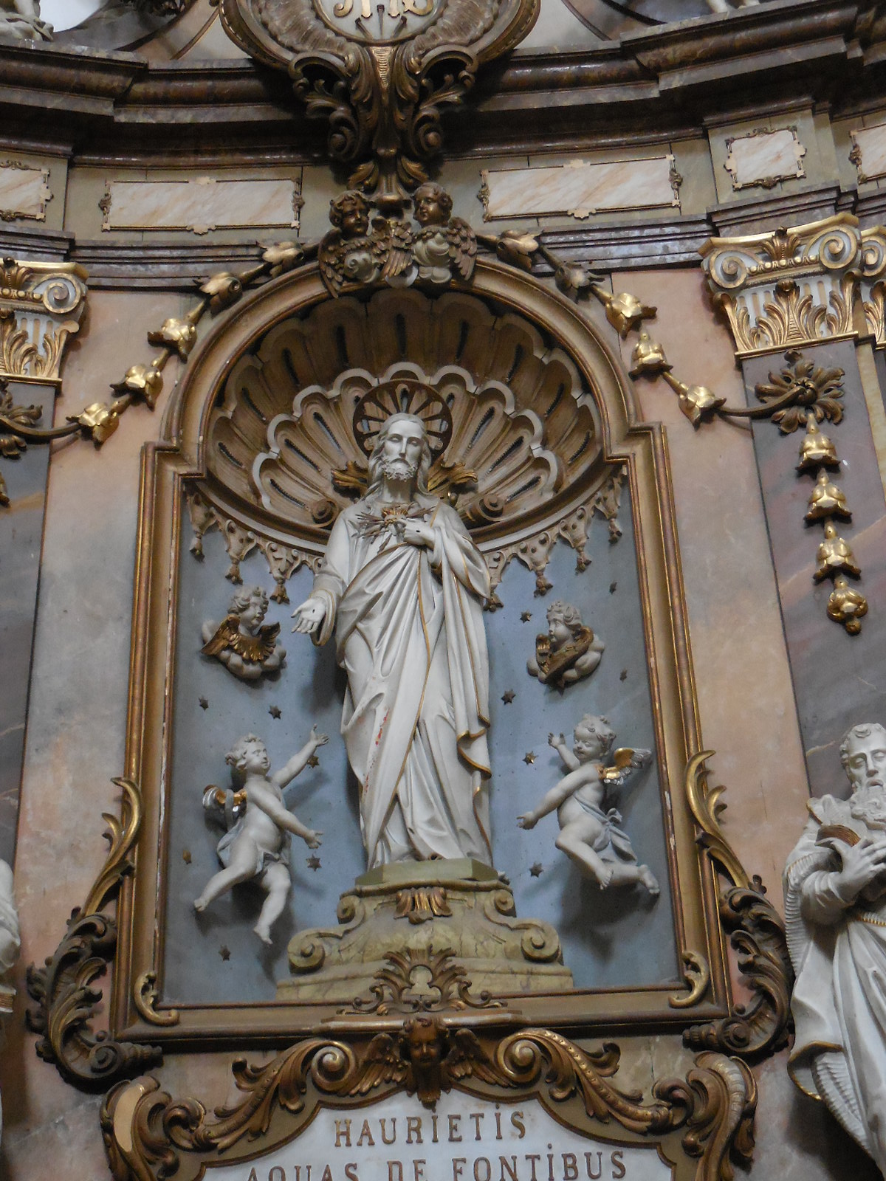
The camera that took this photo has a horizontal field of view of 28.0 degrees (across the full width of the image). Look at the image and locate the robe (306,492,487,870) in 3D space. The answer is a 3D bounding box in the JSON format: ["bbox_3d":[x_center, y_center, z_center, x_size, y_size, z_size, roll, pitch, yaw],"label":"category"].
[{"bbox_3d":[-0.175,0.348,7.345,0.752,1.614,0.580,-2,-28,0],"label":"robe"}]

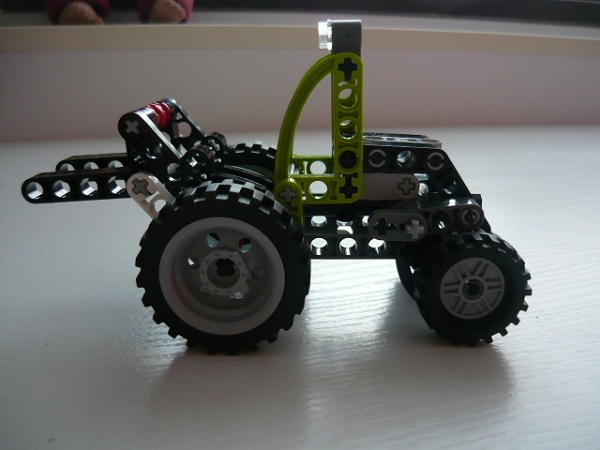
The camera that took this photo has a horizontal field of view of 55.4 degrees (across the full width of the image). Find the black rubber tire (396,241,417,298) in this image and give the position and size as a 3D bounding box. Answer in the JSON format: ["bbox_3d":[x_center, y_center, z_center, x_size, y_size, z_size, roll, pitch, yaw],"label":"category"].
[{"bbox_3d":[0.045,0.011,0.180,0.030,0.030,0.014,1,16,1],"label":"black rubber tire"}]

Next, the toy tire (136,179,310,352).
[{"bbox_3d":[-0.019,0.010,0.147,0.043,0.043,0.022,1,16,1],"label":"toy tire"}]

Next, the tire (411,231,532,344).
[{"bbox_3d":[0.047,0.017,0.157,0.030,0.030,0.014,1,16,1],"label":"tire"}]

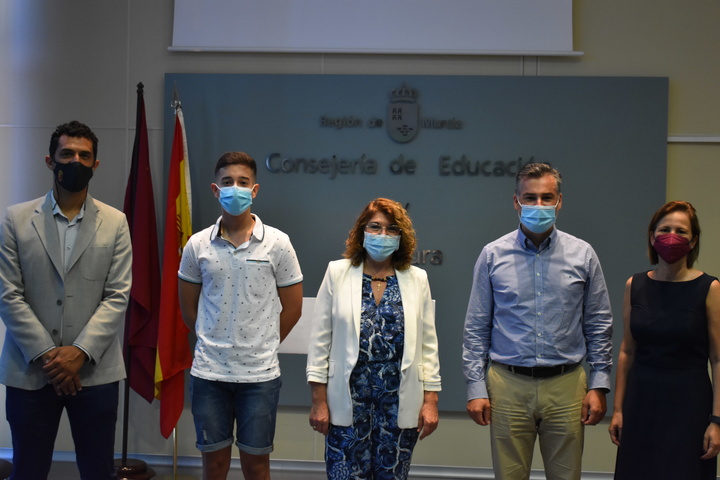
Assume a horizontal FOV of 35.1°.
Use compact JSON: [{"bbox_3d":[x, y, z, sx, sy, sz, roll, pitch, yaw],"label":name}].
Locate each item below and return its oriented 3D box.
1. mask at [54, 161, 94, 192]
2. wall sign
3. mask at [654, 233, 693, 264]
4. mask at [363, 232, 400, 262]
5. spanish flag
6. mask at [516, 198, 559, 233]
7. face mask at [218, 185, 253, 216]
[{"bbox_3d":[-0.994,-0.221,3.970,0.145,0.115,0.090,1,0,-20],"label":"mask"},{"bbox_3d":[0.293,0.018,6.833,3.030,2.010,0.050,1,0,5],"label":"wall sign"},{"bbox_3d":[1.151,0.031,4.200,0.145,0.116,0.090,1,0,16],"label":"mask"},{"bbox_3d":[0.075,0.026,4.000,0.135,0.107,0.085,1,0,-4],"label":"mask"},{"bbox_3d":[-1.025,0.158,6.300,0.220,1.870,0.200,1,0,5],"label":"spanish flag"},{"bbox_3d":[0.635,-0.084,4.080,0.143,0.122,0.095,1,0,9],"label":"mask"},{"bbox_3d":[-0.464,-0.147,4.250,0.132,0.118,0.090,1,0,-6],"label":"face mask"}]

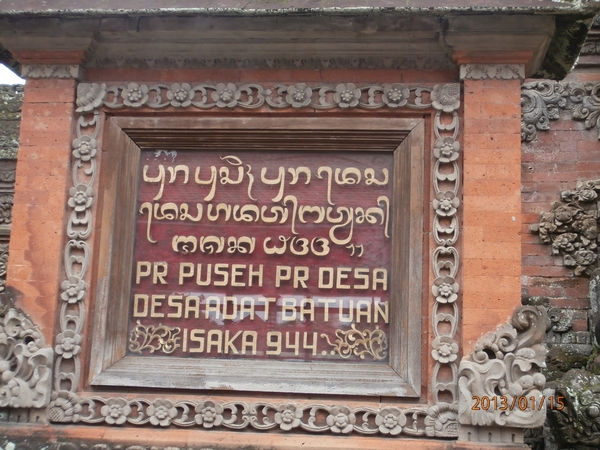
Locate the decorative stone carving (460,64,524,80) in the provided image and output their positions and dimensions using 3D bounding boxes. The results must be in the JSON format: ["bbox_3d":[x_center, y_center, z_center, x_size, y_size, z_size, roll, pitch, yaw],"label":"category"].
[{"bbox_3d":[0.689,-0.538,2.934,0.225,0.053,0.065,1,-9,5],"label":"decorative stone carving"}]

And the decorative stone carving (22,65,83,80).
[{"bbox_3d":[-0.933,-0.567,3.085,0.221,0.053,0.065,1,-9,5],"label":"decorative stone carving"}]

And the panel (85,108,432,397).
[{"bbox_3d":[-0.146,0.099,2.963,1.170,0.991,0.070,1,-9,5],"label":"panel"}]

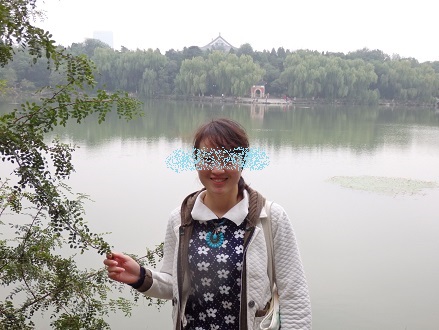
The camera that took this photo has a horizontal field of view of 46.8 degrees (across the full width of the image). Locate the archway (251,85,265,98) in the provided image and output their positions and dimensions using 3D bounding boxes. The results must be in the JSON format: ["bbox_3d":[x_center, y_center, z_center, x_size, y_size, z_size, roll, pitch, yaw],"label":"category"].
[{"bbox_3d":[11.353,-21.691,150.889,4.000,3.800,1.800,2,8,4],"label":"archway"}]

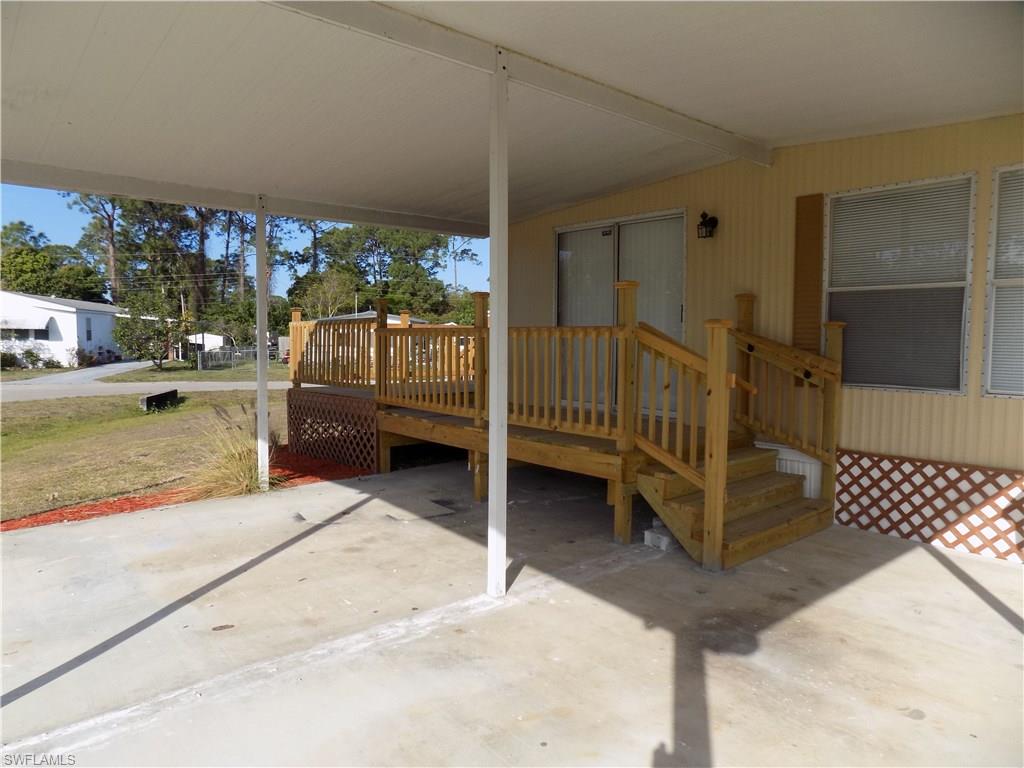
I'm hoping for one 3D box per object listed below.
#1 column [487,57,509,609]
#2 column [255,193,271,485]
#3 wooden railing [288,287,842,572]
[{"bbox_3d":[-0.070,-0.312,3.931,0.078,3.129,0.078,-3,5,-40],"label":"column"},{"bbox_3d":[-2.411,-0.385,6.622,0.078,2.875,0.078,-3,5,-40],"label":"column"},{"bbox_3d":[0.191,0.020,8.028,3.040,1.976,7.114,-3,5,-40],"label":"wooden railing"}]

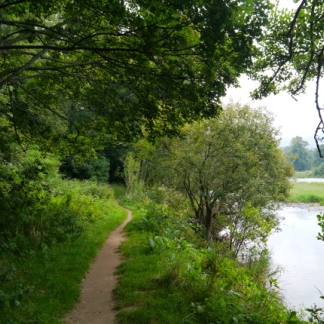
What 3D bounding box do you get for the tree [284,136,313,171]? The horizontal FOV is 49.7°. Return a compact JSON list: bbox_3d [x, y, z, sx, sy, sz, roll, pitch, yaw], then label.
[{"bbox_3d":[52.149,-3.159,133.000,10.000,13.000,10.000,0,0,21],"label":"tree"}]

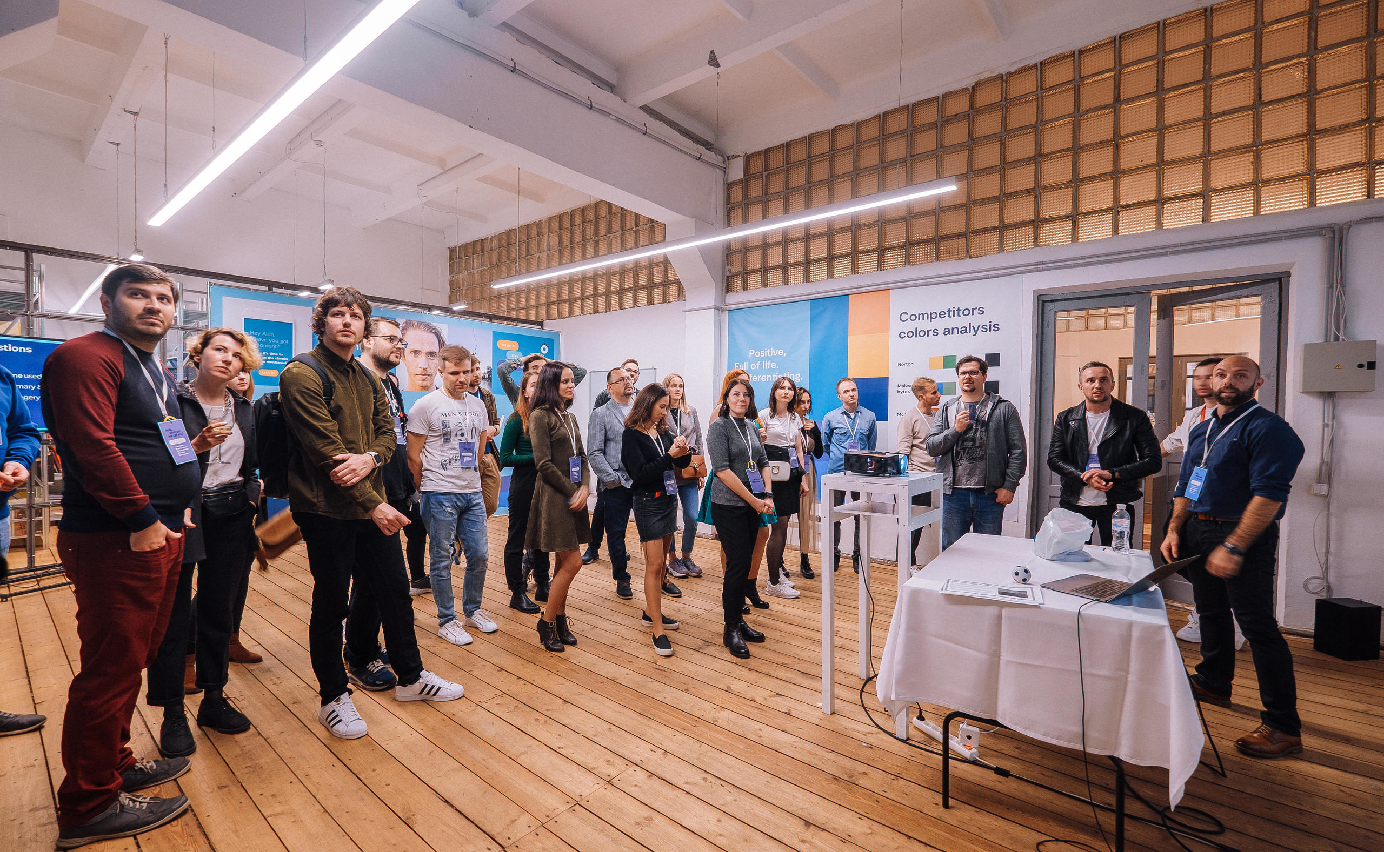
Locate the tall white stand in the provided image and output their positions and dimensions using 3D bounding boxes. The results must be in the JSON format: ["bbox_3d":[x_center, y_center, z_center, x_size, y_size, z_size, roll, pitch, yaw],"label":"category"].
[{"bbox_3d":[0.903,0.775,2.709,0.385,1.085,0.472,2,2,39],"label":"tall white stand"}]

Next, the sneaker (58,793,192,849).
[{"bbox_3d":[-1.859,1.259,1.880,0.305,0.120,0.110,0,2,-26],"label":"sneaker"}]

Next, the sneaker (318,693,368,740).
[{"bbox_3d":[-1.518,1.245,2.507,0.300,0.115,0.105,1,2,34],"label":"sneaker"}]

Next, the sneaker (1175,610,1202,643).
[{"bbox_3d":[3.159,1.249,3.546,0.285,0.130,0.105,1,2,12],"label":"sneaker"}]

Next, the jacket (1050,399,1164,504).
[{"bbox_3d":[2.390,0.150,3.380,0.590,0.610,0.350,2,2,41],"label":"jacket"}]

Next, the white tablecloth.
[{"bbox_3d":[1.484,0.879,2.518,0.920,0.560,1.290,1,2,33],"label":"white tablecloth"}]

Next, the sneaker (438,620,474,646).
[{"bbox_3d":[-1.447,1.244,3.546,0.295,0.110,0.105,1,2,32],"label":"sneaker"}]

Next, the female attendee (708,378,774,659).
[{"bbox_3d":[0.304,0.508,3.392,0.430,1.573,0.320,-1,2,-34],"label":"female attendee"}]

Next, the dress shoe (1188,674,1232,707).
[{"bbox_3d":[2.489,1.293,2.883,0.290,0.110,0.110,1,2,26],"label":"dress shoe"}]

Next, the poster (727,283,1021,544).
[{"bbox_3d":[1.468,-0.241,5.417,2.771,1.957,0.020,2,2,39],"label":"poster"}]

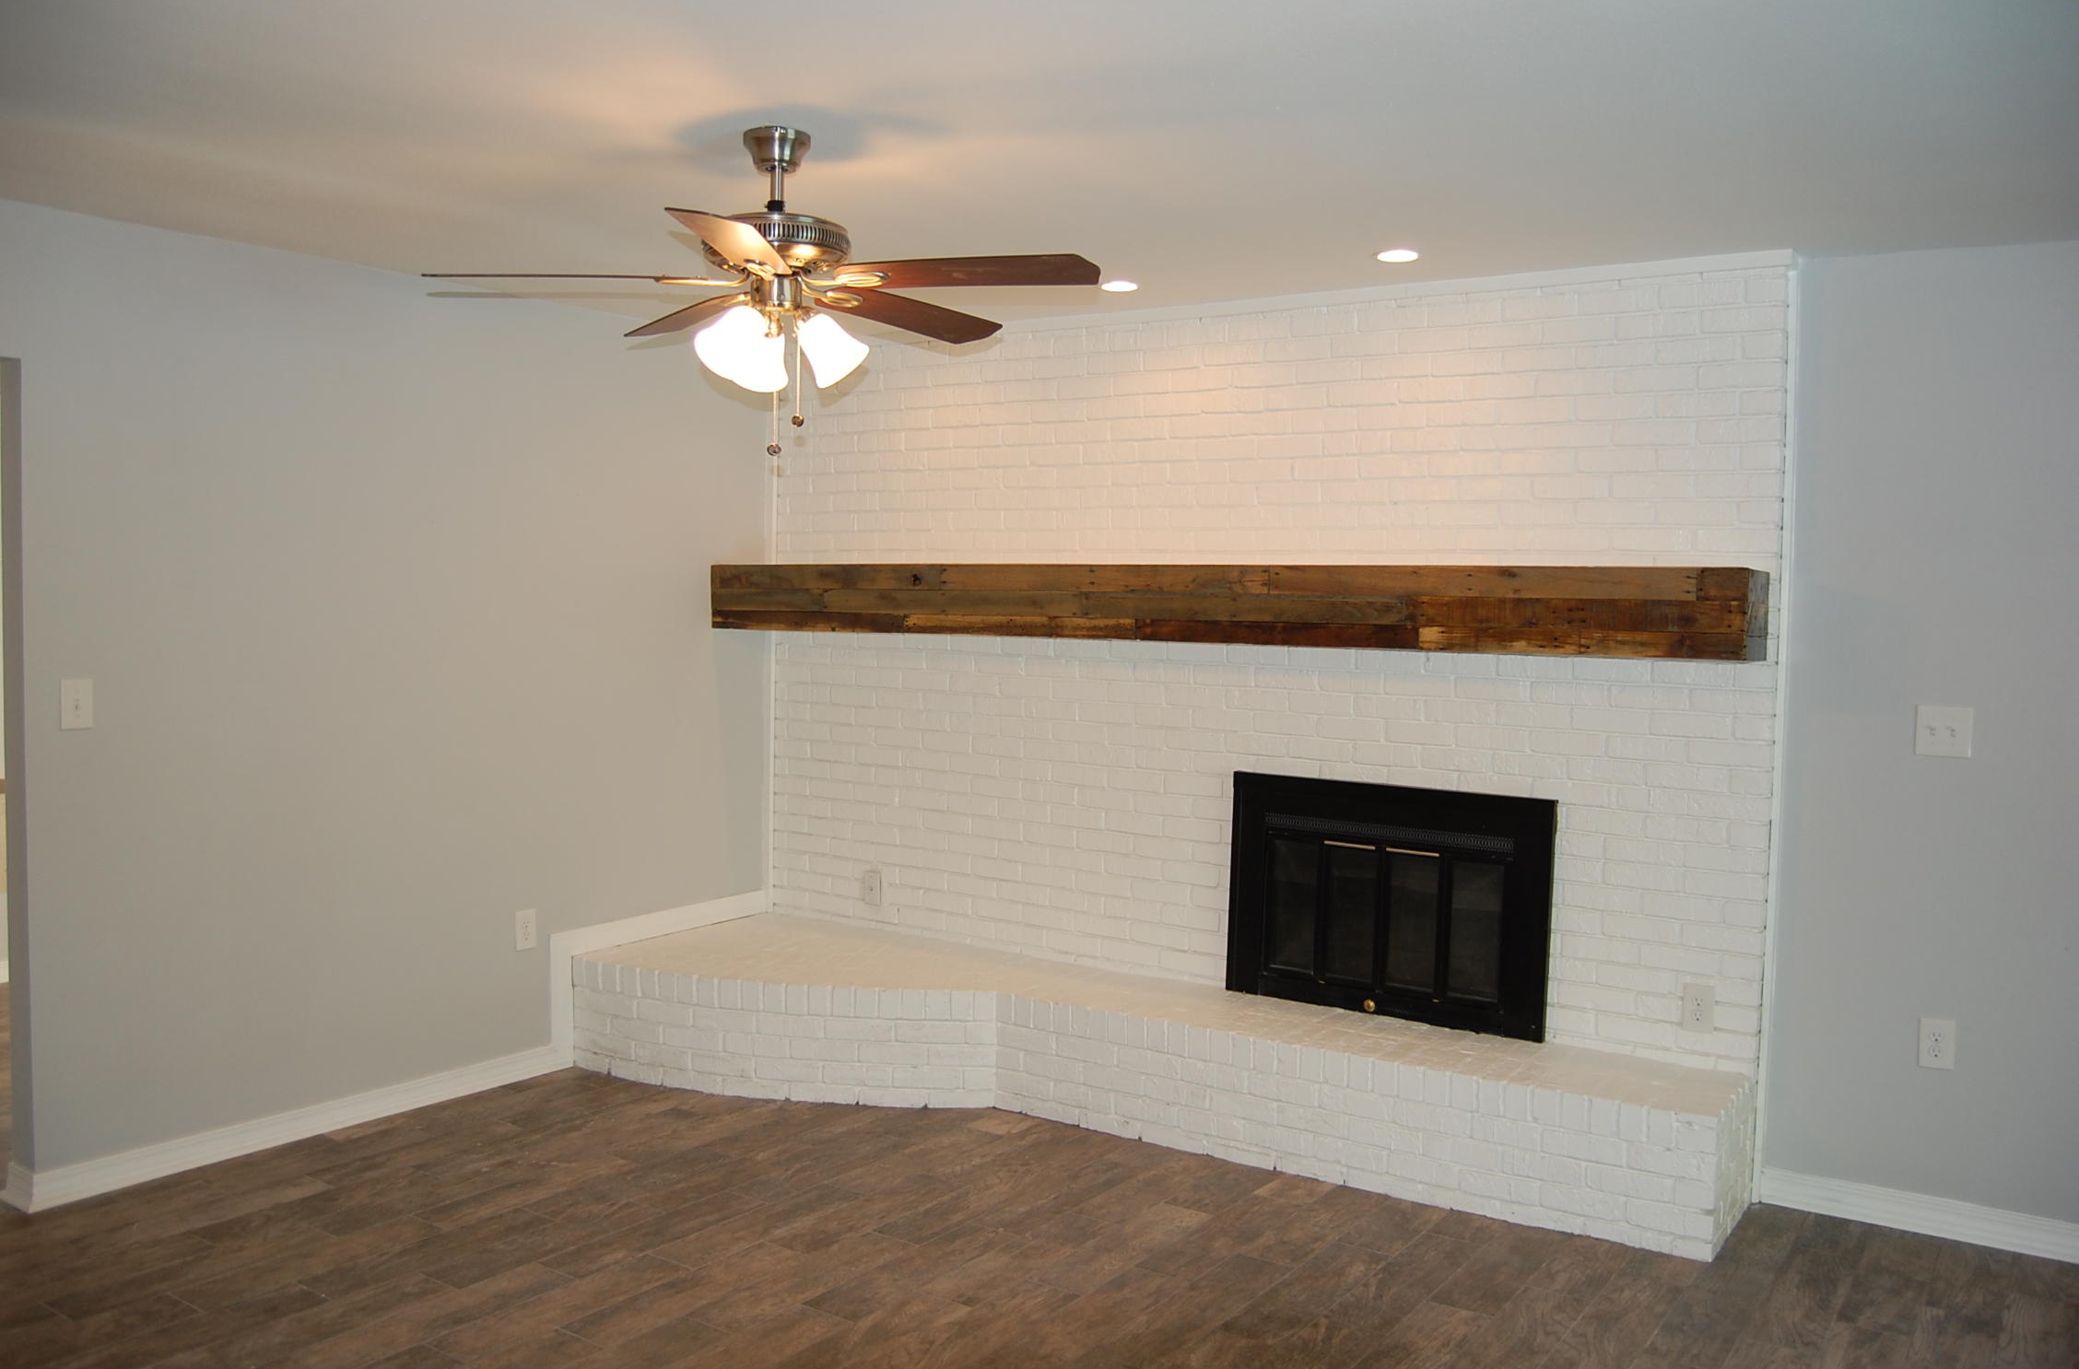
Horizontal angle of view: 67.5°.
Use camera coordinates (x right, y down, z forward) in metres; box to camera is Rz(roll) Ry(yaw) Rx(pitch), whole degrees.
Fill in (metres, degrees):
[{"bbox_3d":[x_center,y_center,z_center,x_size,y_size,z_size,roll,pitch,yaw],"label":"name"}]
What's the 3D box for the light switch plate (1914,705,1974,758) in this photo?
[{"bbox_3d":[2.183,0.113,3.757,0.118,0.118,0.012,3,4,32],"label":"light switch plate"}]

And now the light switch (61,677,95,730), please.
[{"bbox_3d":[-2.334,0.049,3.777,0.010,0.118,0.072,3,4,37],"label":"light switch"}]

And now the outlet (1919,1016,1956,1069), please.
[{"bbox_3d":[2.184,0.878,3.789,0.073,0.118,0.010,3,4,32],"label":"outlet"}]

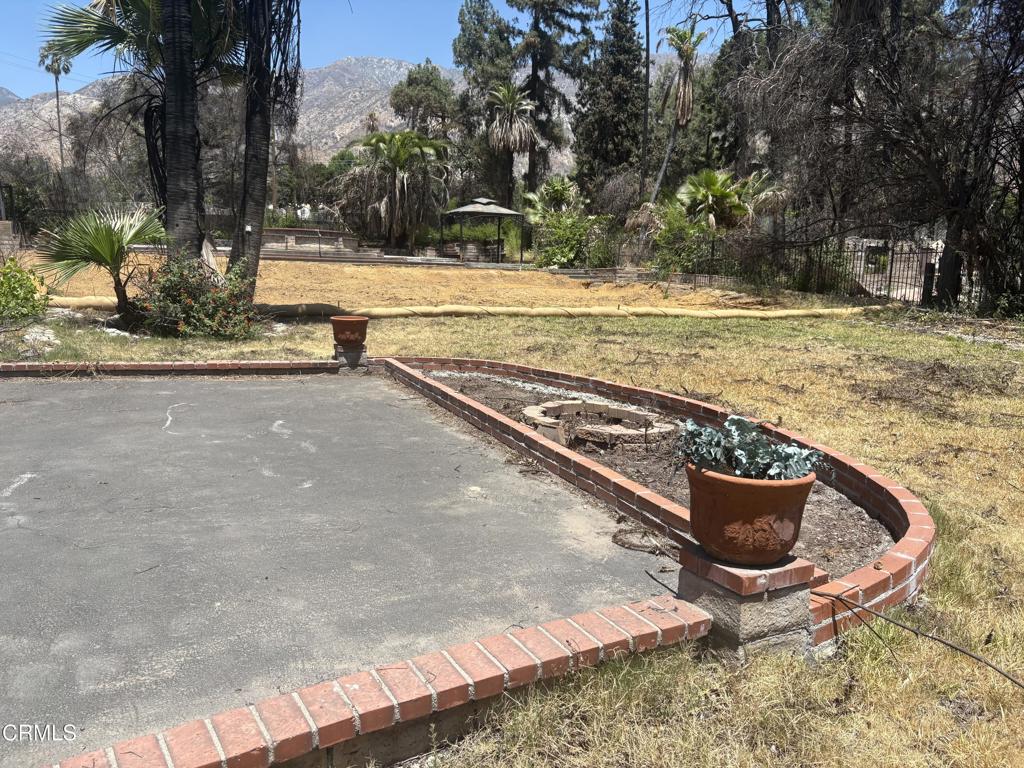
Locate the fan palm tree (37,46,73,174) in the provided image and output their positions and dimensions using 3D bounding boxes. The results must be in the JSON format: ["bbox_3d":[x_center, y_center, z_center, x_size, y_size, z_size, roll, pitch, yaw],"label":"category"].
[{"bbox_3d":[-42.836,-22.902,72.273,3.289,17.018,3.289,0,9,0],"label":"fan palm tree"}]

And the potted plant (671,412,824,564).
[{"bbox_3d":[0.782,0.340,2.532,0.485,0.444,0.460,0,9,0],"label":"potted plant"}]

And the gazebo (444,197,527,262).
[{"bbox_3d":[-1.287,-6.698,33.661,2.950,2.770,2.950,3,10,19],"label":"gazebo"}]

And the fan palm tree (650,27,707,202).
[{"bbox_3d":[8.223,-12.591,38.466,2.999,10.144,2.549,0,9,0],"label":"fan palm tree"}]

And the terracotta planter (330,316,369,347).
[{"bbox_3d":[-1.826,-0.594,8.683,0.404,0.288,0.404,0,9,0],"label":"terracotta planter"}]

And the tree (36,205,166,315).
[{"bbox_3d":[-7.752,-2.293,14.525,2.456,1.996,2.210,0,9,0],"label":"tree"}]

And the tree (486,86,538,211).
[{"bbox_3d":[0.029,-12.805,44.516,3.009,8.848,3.009,0,9,0],"label":"tree"}]

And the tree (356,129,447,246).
[{"bbox_3d":[-5.151,-8.905,35.531,4.435,5.396,4.435,0,9,0],"label":"tree"}]

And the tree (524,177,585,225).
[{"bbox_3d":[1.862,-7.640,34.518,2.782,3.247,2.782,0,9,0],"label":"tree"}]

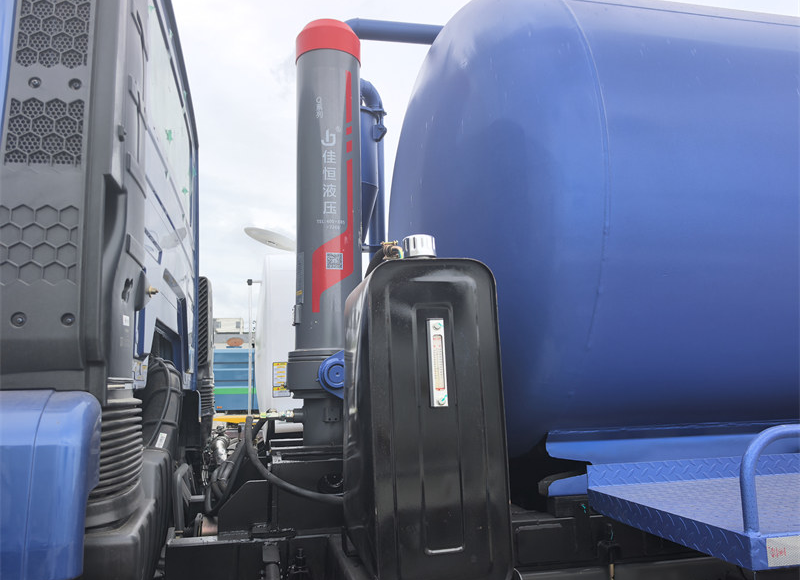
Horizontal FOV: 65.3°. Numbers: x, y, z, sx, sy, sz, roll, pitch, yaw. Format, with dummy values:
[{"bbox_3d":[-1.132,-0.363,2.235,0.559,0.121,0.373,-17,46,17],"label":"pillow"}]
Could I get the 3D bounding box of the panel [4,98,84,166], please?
[{"bbox_3d":[-0.610,-0.270,1.074,0.121,0.126,0.020,0,-15,-9],"label":"panel"}]

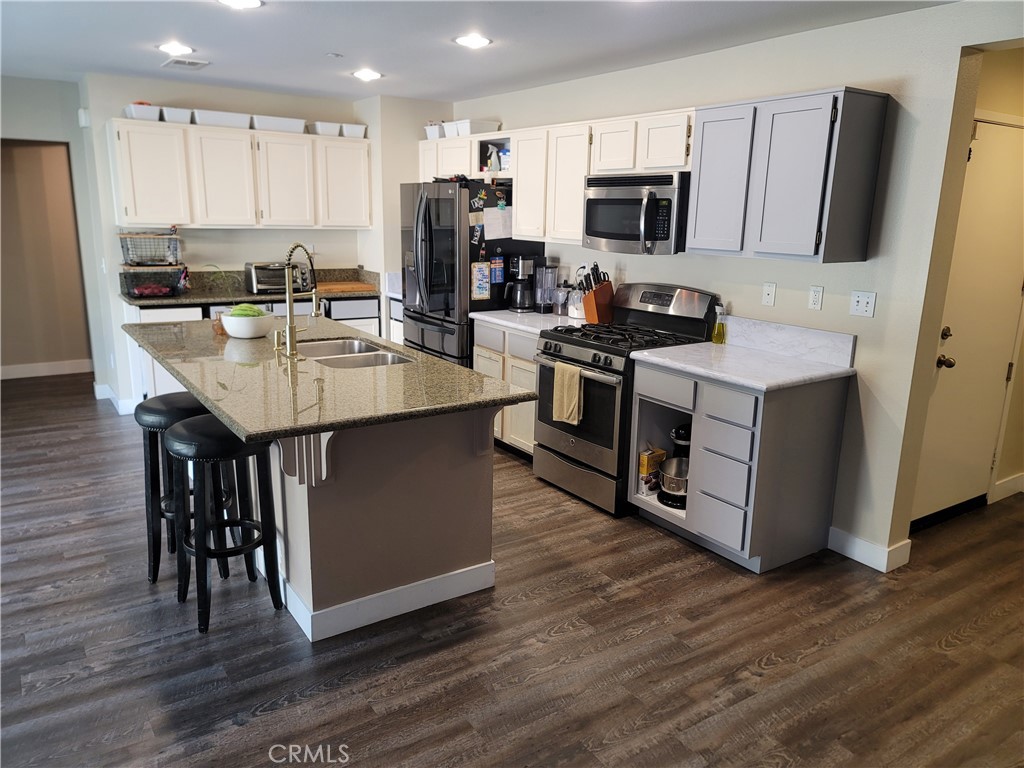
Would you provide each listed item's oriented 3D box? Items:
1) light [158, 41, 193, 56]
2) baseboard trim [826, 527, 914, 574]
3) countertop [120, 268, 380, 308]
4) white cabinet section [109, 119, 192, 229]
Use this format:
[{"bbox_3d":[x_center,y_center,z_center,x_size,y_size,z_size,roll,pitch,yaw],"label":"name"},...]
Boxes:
[{"bbox_3d":[-1.922,-1.914,4.246,0.200,0.030,0.200,-7,16,-34],"label":"light"},{"bbox_3d":[1.762,0.795,3.650,0.202,0.115,0.304,-7,16,-34],"label":"baseboard trim"},{"bbox_3d":[-1.956,-0.747,5.689,1.827,0.181,0.569,-7,16,-34],"label":"countertop"},{"bbox_3d":[-2.624,-1.512,5.380,0.473,0.717,0.347,-7,16,-34],"label":"white cabinet section"}]

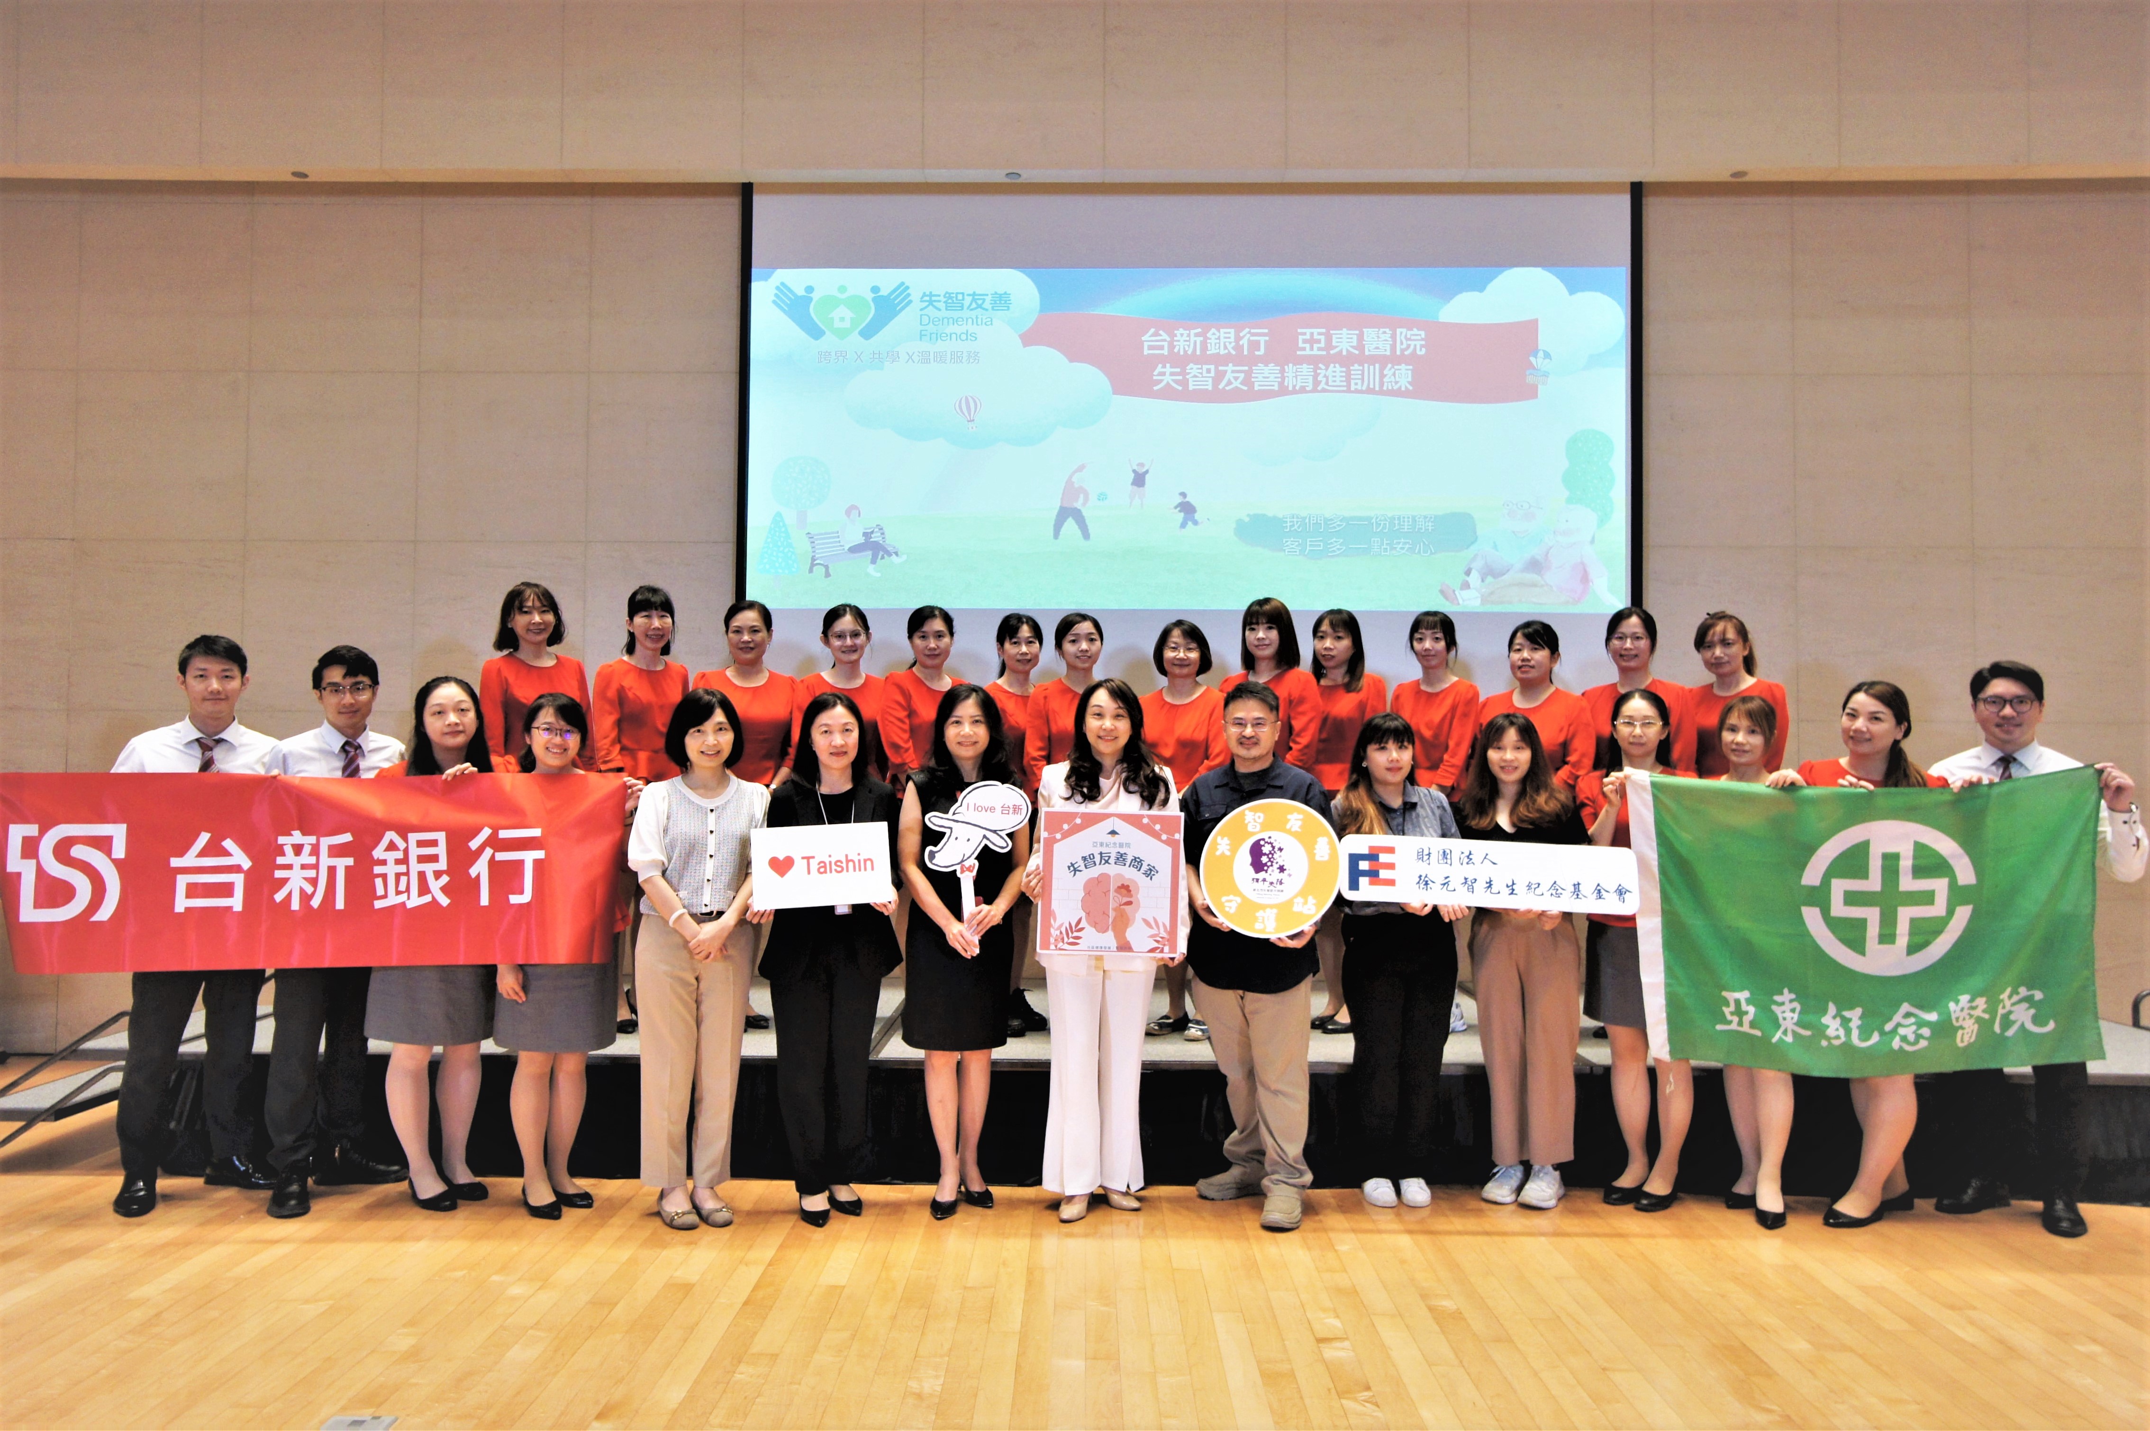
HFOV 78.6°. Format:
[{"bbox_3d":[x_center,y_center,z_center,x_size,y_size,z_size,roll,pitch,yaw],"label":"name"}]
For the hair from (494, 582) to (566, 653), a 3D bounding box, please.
[{"bbox_3d":[-2.100,-0.378,5.050,0.260,0.270,0.240,1,-1,-29],"label":"hair"}]

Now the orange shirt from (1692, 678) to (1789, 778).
[{"bbox_3d":[2.416,0.082,4.800,0.390,0.460,0.260,-1,-2,20],"label":"orange shirt"}]

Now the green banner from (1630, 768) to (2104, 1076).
[{"bbox_3d":[2.485,0.648,4.120,1.460,0.960,0.100,0,-2,2],"label":"green banner"}]

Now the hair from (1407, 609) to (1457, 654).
[{"bbox_3d":[1.398,-0.318,5.120,0.190,0.195,0.200,0,-2,21],"label":"hair"}]

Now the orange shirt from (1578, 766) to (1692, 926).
[{"bbox_3d":[1.797,0.416,4.200,0.400,0.515,0.290,0,-1,16],"label":"orange shirt"}]

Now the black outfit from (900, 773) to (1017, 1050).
[{"bbox_3d":[-0.370,0.629,4.220,0.380,0.900,0.270,0,-1,-4],"label":"black outfit"}]

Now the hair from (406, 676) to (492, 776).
[{"bbox_3d":[-2.002,0.051,4.200,0.247,0.354,0.240,1,-1,-20],"label":"hair"}]

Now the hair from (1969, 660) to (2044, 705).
[{"bbox_3d":[2.944,-0.093,4.150,0.185,0.165,0.210,-1,-2,33],"label":"hair"}]

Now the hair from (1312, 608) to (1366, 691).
[{"bbox_3d":[1.007,-0.253,5.000,0.195,0.315,0.210,0,-2,22],"label":"hair"}]

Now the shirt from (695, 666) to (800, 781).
[{"bbox_3d":[-1.268,0.055,5.050,0.403,0.478,0.250,0,-1,-7],"label":"shirt"}]

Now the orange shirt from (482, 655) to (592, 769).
[{"bbox_3d":[-1.997,0.014,4.900,0.400,0.470,0.260,0,-2,-14],"label":"orange shirt"}]

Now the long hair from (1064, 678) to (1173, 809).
[{"bbox_3d":[0.141,0.090,4.250,0.345,0.420,0.260,2,-2,1],"label":"long hair"}]

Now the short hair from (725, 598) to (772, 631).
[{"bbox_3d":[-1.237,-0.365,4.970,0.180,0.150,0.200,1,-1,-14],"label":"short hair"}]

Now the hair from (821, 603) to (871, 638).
[{"bbox_3d":[-0.870,-0.347,4.980,0.180,0.155,0.200,1,-1,-8],"label":"hair"}]

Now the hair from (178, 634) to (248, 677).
[{"bbox_3d":[-2.772,-0.178,4.220,0.180,0.165,0.205,1,-2,-31],"label":"hair"}]

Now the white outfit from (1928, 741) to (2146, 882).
[{"bbox_3d":[3.029,0.324,4.150,0.600,0.493,0.340,0,-1,22],"label":"white outfit"}]

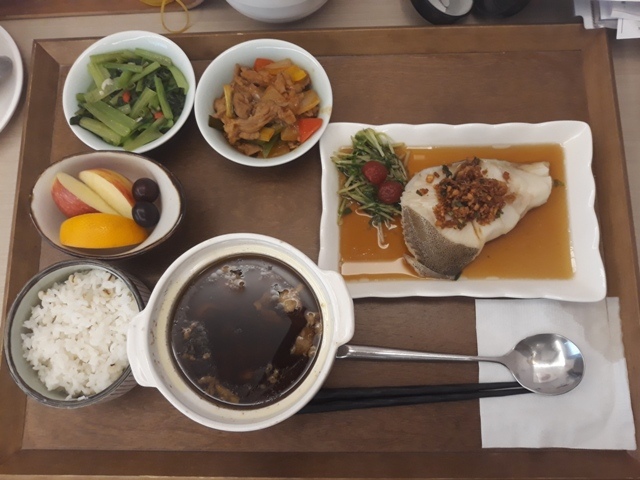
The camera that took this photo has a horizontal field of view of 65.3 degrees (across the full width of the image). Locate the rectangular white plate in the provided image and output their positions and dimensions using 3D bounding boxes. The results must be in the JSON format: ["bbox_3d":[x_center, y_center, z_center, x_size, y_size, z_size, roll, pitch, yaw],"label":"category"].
[{"bbox_3d":[0.114,-0.024,0.427,0.229,0.028,0.149,1,80,2],"label":"rectangular white plate"}]

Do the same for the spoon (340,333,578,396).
[{"bbox_3d":[0.112,0.098,0.408,0.199,0.022,0.048,2,80,3],"label":"spoon"}]

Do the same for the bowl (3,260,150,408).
[{"bbox_3d":[-0.180,0.076,0.402,0.106,0.065,0.106,-1,80,2],"label":"bowl"}]

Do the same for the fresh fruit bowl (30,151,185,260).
[{"bbox_3d":[-0.171,-0.025,0.428,0.121,0.050,0.088,-1,80,2],"label":"fresh fruit bowl"}]

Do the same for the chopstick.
[{"bbox_3d":[0.073,0.128,0.411,0.218,0.009,0.019,-4,79,2],"label":"chopstick"}]

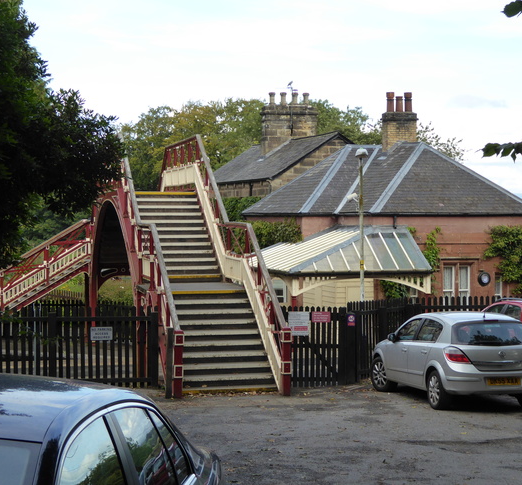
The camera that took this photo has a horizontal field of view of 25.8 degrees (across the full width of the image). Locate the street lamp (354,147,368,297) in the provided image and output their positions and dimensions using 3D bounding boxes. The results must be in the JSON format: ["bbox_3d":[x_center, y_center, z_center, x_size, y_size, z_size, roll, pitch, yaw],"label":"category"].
[{"bbox_3d":[1.920,0.370,21.600,0.260,4.300,0.500,0,2,-14],"label":"street lamp"}]

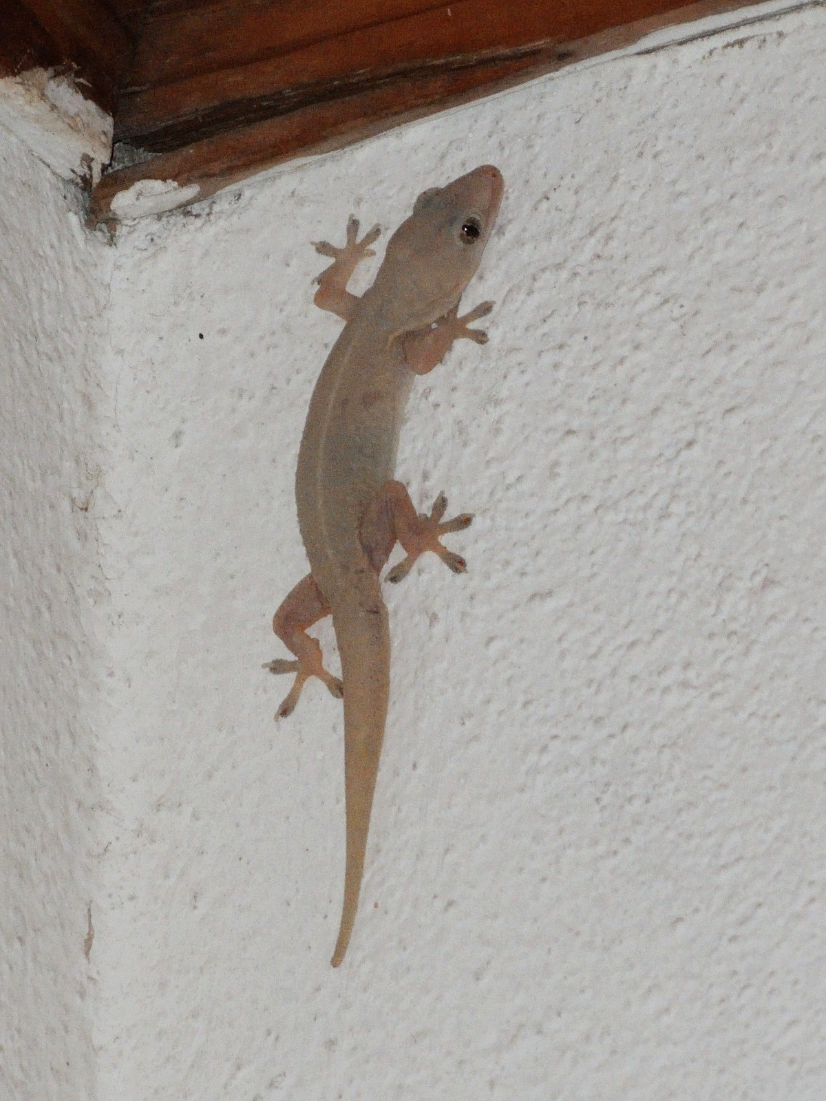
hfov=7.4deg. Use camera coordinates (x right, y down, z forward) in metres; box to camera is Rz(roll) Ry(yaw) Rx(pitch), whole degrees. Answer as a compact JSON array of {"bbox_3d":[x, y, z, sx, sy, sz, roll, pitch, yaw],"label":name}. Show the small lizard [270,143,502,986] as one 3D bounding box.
[{"bbox_3d":[-0.008,0.001,0.793,0.031,0.108,0.013,-10,-31,30],"label":"small lizard"}]

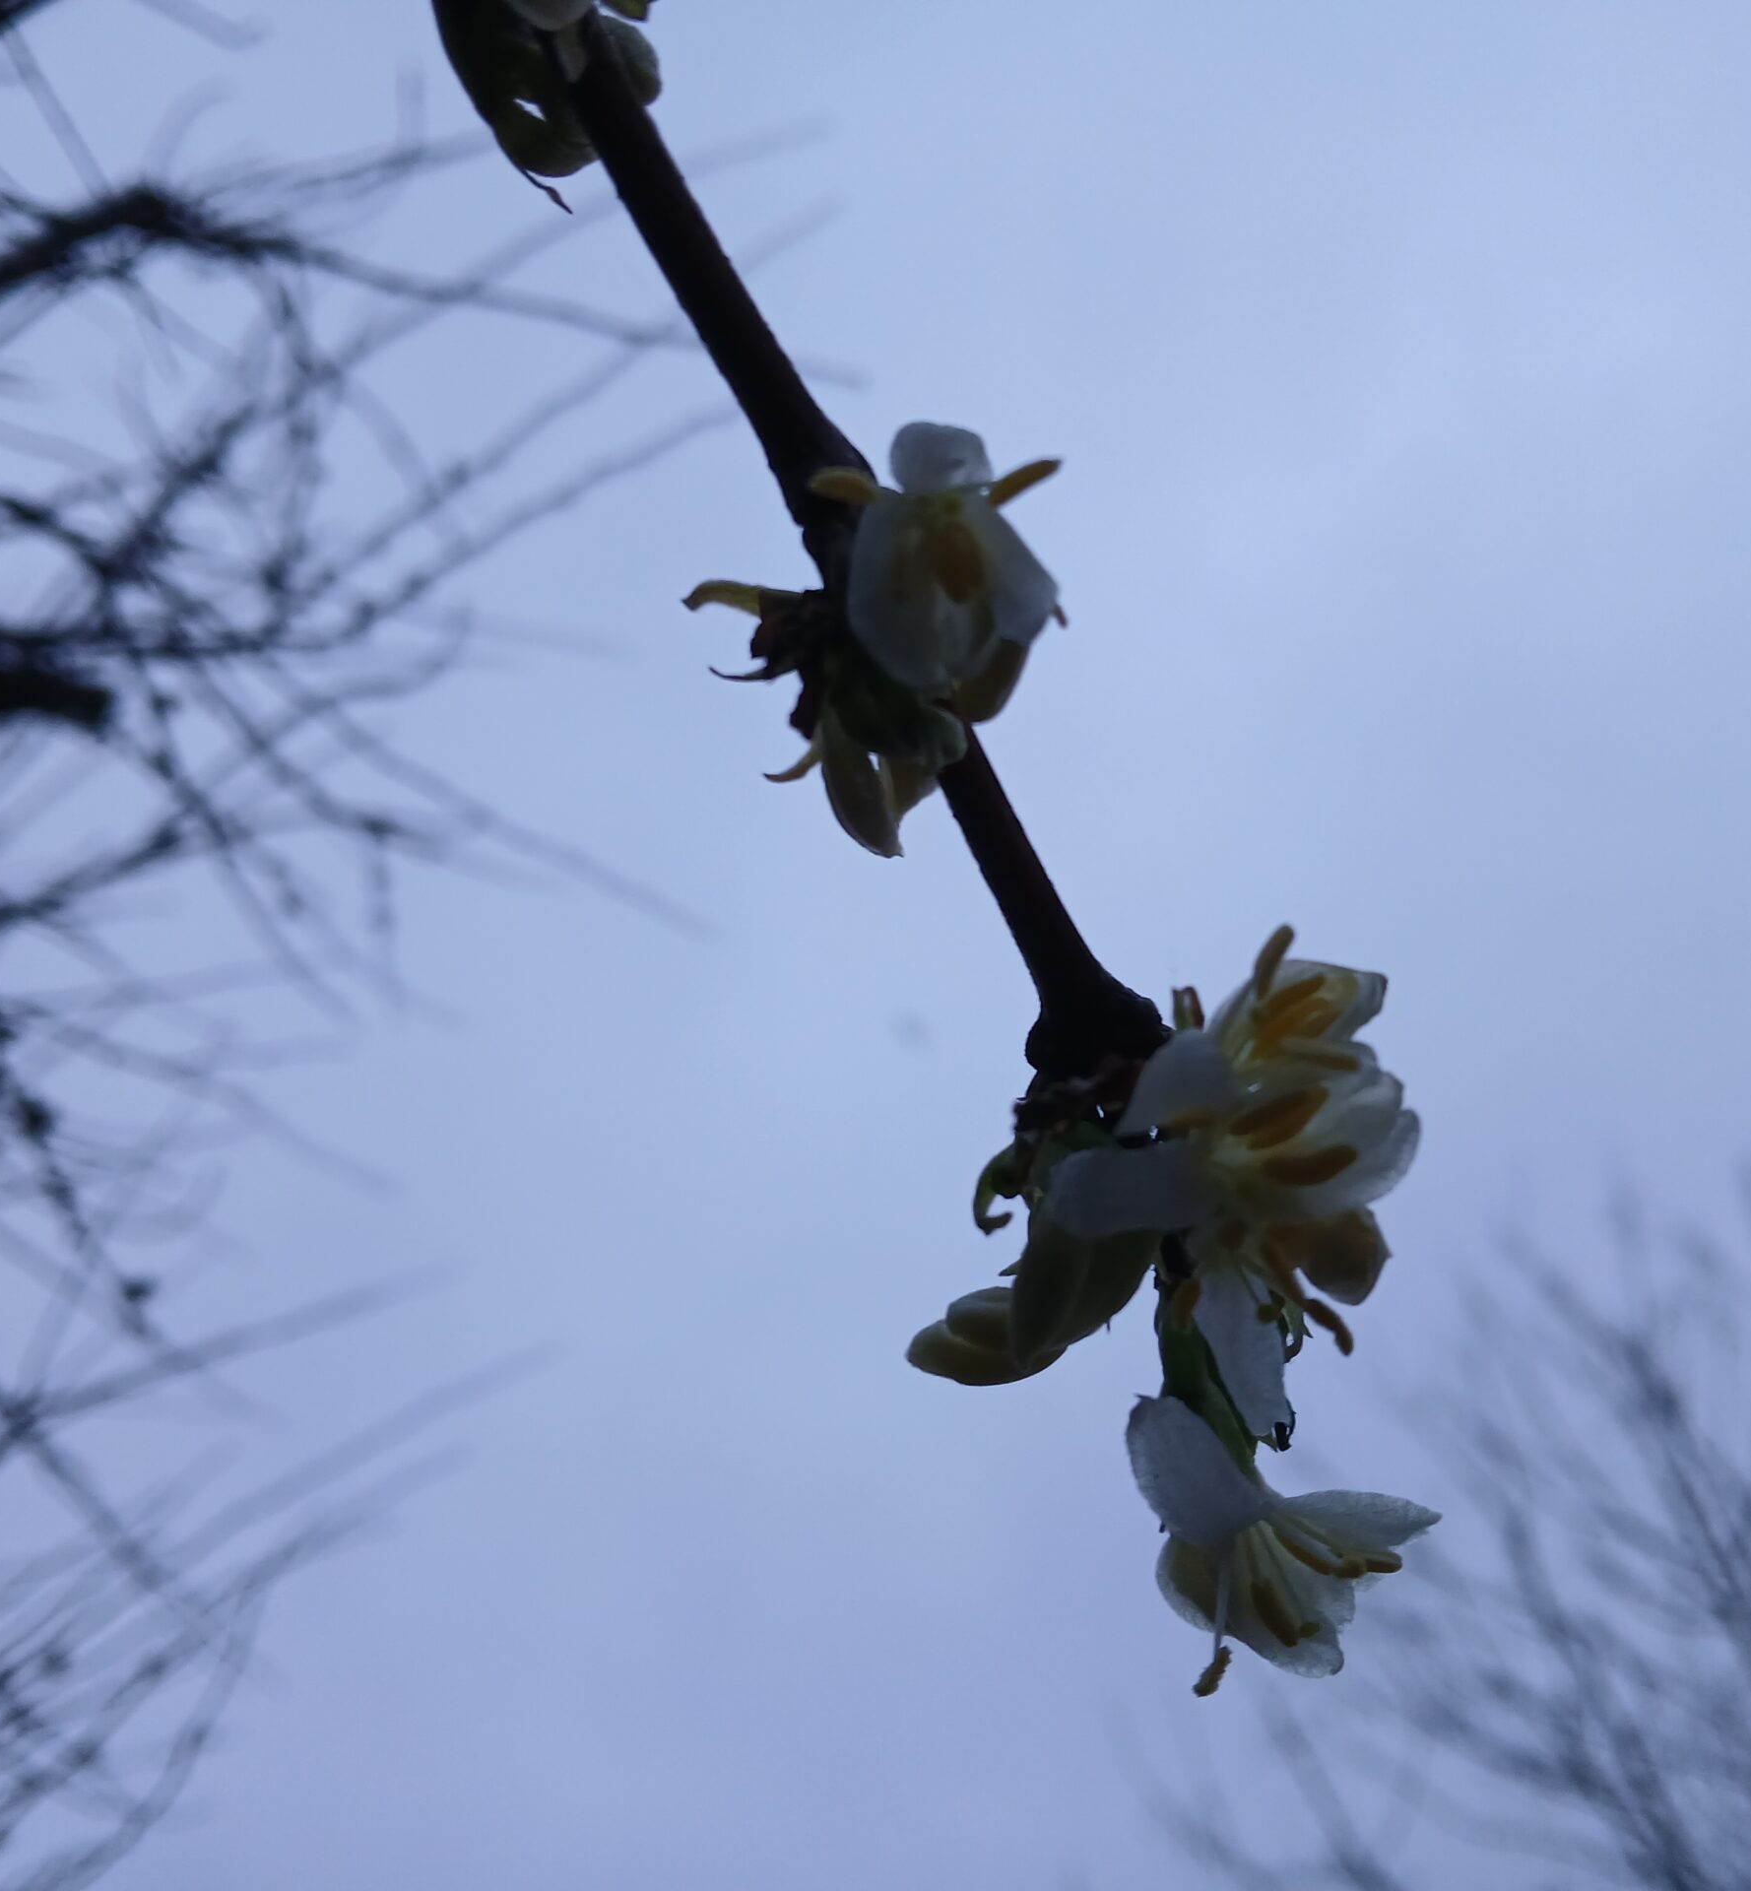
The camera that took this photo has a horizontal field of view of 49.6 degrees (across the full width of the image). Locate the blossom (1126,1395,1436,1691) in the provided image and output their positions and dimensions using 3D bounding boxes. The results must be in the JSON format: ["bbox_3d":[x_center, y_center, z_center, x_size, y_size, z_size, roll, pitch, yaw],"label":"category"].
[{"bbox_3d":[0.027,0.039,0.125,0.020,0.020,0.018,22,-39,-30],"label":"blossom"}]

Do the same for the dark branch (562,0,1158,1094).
[{"bbox_3d":[-0.002,-0.026,0.126,0.009,0.077,0.007,-27,-5,0],"label":"dark branch"}]

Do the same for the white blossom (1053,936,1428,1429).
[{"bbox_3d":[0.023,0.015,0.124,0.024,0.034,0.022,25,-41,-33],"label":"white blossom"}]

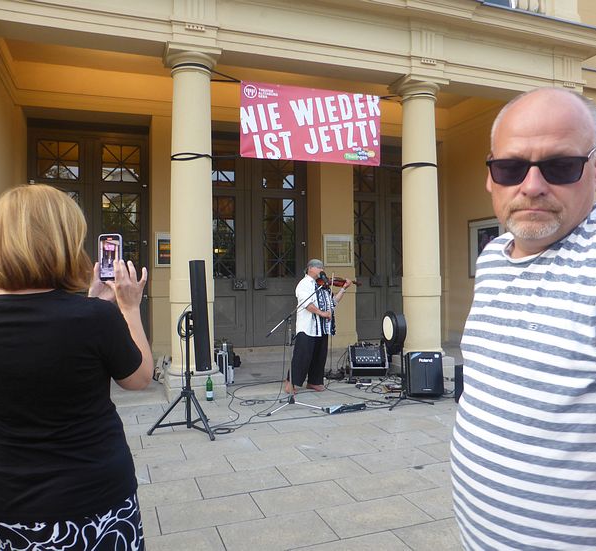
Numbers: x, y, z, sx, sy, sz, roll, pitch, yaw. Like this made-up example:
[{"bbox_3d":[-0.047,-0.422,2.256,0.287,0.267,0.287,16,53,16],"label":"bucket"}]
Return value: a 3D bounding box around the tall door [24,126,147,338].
[{"bbox_3d":[-3.631,-0.613,9.307,1.977,4.053,0.120,-1,0,-20],"label":"tall door"}]

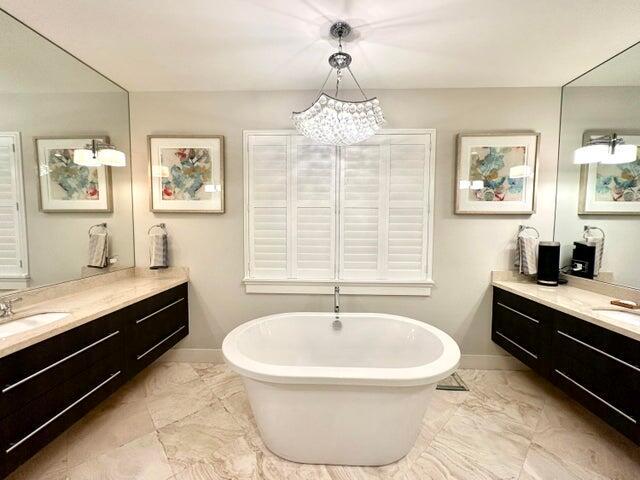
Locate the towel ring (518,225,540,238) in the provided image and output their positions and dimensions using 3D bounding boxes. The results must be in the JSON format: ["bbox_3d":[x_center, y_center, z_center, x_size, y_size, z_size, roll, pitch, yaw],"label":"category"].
[{"bbox_3d":[1.956,-0.045,2.436,0.190,0.187,0.080,0,3,2],"label":"towel ring"}]

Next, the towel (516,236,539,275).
[{"bbox_3d":[1.940,0.144,2.428,0.164,0.355,0.090,0,3,2],"label":"towel"}]

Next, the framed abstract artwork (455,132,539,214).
[{"bbox_3d":[1.653,-0.613,2.433,0.740,0.753,0.037,0,3,2],"label":"framed abstract artwork"}]

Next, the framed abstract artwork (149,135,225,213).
[{"bbox_3d":[-1.288,-0.633,2.534,0.741,0.746,0.037,0,3,2],"label":"framed abstract artwork"}]

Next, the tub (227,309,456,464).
[{"bbox_3d":[0.135,1.021,1.957,1.628,0.590,1.076,0,3,2],"label":"tub"}]

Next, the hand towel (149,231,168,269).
[{"bbox_3d":[-1.584,0.111,2.547,0.152,0.347,0.090,0,3,2],"label":"hand towel"}]

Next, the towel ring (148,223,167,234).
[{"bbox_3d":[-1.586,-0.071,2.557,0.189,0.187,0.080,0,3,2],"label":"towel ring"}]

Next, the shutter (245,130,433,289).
[{"bbox_3d":[0.174,-0.304,2.507,1.821,1.485,0.090,0,3,2],"label":"shutter"}]

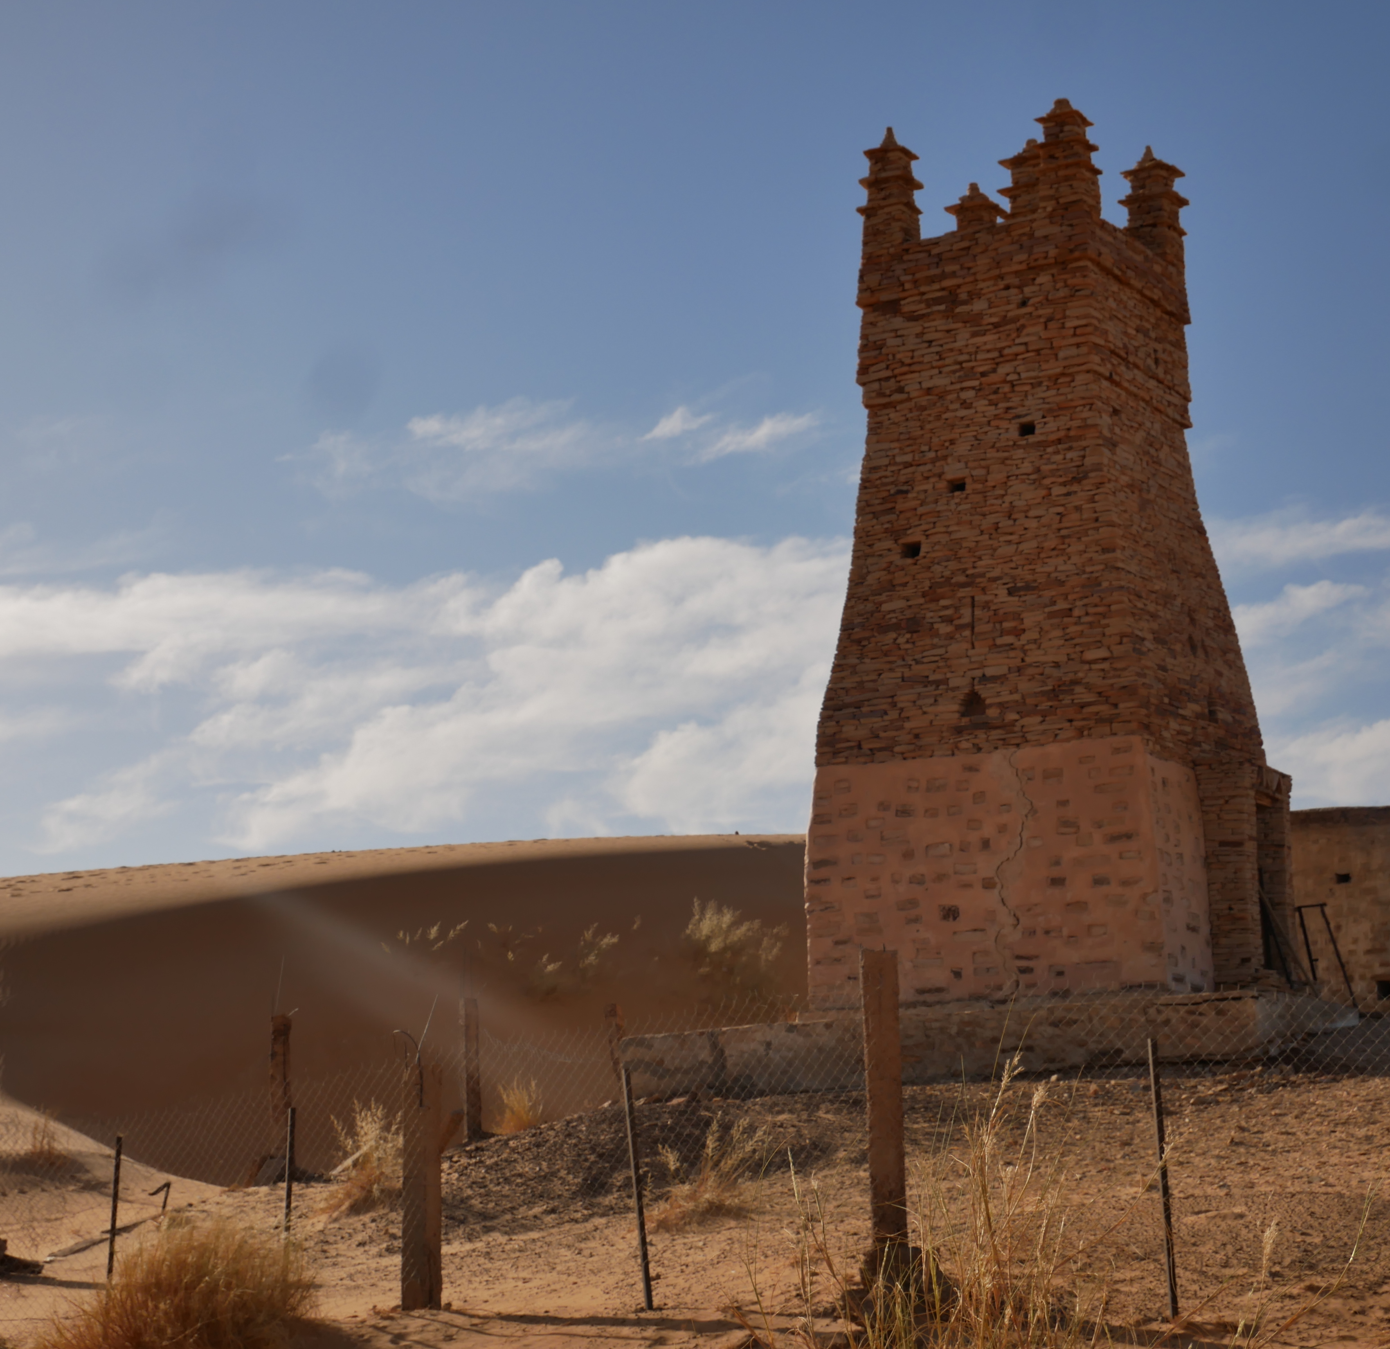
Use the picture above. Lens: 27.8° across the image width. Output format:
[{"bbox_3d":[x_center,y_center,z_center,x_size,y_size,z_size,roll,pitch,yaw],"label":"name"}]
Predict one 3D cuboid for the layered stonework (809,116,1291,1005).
[{"bbox_3d":[3.650,-1.093,28.915,3.943,8.978,3.800,-7,-10,29],"label":"layered stonework"}]

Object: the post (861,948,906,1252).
[{"bbox_3d":[0.861,1.931,12.604,0.145,1.385,0.145,-1,-9,-5],"label":"post"}]

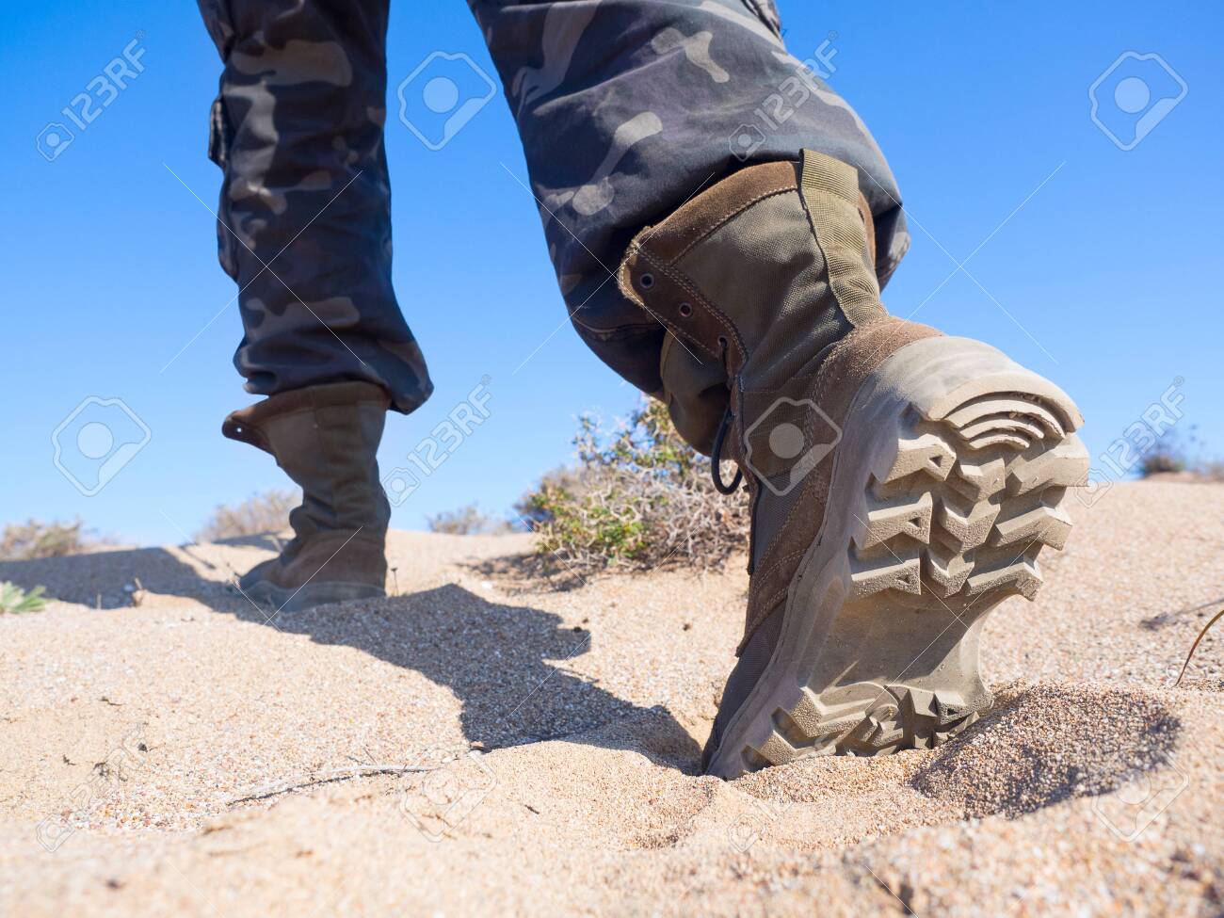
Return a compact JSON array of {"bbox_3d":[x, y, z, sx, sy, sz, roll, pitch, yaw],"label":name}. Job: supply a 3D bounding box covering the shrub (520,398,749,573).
[{"bbox_3d":[0.087,0.050,1.900,0.560,0.410,0.500,0,-2,0],"label":"shrub"}]

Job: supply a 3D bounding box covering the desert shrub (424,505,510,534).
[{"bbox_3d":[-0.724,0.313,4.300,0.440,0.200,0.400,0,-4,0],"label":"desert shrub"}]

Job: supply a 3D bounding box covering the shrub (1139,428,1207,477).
[{"bbox_3d":[3.641,-0.046,5.500,0.470,0.340,0.440,0,-2,0],"label":"shrub"}]

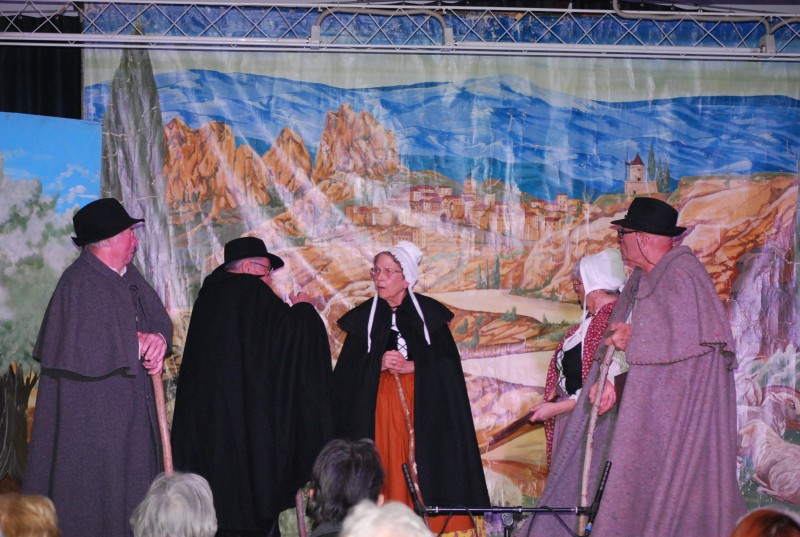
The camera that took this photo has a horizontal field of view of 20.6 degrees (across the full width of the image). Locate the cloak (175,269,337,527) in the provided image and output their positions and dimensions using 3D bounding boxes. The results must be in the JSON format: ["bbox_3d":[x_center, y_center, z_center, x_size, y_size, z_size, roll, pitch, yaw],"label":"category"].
[{"bbox_3d":[-0.660,0.601,9.800,0.720,1.220,0.580,0,0,37],"label":"cloak"}]

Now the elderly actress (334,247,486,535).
[{"bbox_3d":[0.029,0.618,9.950,0.760,1.470,0.520,0,0,7],"label":"elderly actress"}]

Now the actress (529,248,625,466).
[{"bbox_3d":[0.871,0.667,10.300,0.450,1.520,0.500,0,0,-37],"label":"actress"}]

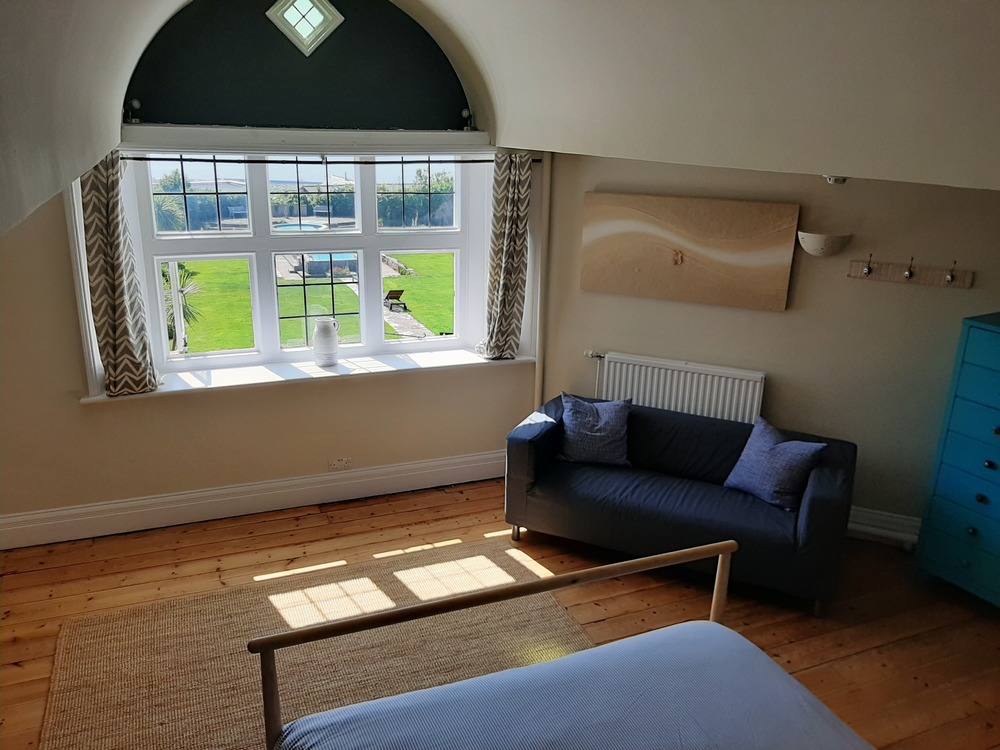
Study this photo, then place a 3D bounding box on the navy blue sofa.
[{"bbox_3d":[1.033,0.691,4.412,1.800,0.670,0.870,9,19,23],"label":"navy blue sofa"}]

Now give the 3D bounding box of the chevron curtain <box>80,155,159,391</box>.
[{"bbox_3d":[-2.080,-0.538,4.098,0.260,1.320,0.130,-5,18,-21],"label":"chevron curtain"}]

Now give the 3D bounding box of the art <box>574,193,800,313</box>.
[{"bbox_3d":[1.118,-0.765,4.578,1.260,0.610,0.040,8,18,22],"label":"art"}]

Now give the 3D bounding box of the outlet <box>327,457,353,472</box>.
[{"bbox_3d":[-1.033,0.581,4.874,0.147,0.086,0.016,-5,18,-21],"label":"outlet"}]

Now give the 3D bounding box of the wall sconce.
[{"bbox_3d":[1.821,-0.732,4.228,0.285,0.130,0.125,8,18,22],"label":"wall sconce"}]

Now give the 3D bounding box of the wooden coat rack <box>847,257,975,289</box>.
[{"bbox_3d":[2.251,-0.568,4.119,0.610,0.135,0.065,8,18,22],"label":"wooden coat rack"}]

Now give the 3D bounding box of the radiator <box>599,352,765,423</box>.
[{"bbox_3d":[1.140,0.229,4.800,0.970,0.620,0.095,8,18,22],"label":"radiator"}]

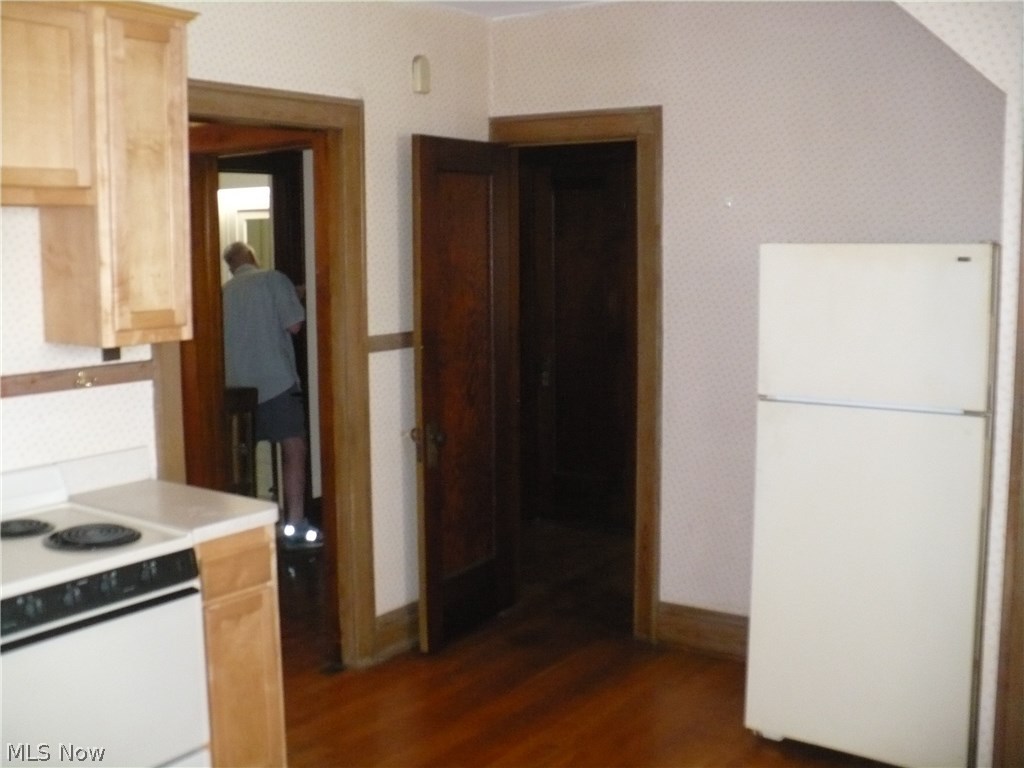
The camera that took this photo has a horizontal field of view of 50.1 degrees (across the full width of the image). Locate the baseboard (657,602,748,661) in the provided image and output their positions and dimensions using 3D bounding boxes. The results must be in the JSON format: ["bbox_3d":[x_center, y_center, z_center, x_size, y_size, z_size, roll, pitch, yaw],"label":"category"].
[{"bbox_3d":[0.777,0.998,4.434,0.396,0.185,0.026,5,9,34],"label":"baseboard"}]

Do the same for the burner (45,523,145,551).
[{"bbox_3d":[-1.039,0.375,2.722,0.226,0.022,0.226,0,7,0],"label":"burner"}]

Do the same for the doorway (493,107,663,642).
[{"bbox_3d":[0.255,-0.033,4.643,0.820,2.185,0.040,5,9,34],"label":"doorway"}]

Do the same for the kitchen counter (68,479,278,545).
[{"bbox_3d":[-0.972,0.353,3.119,0.602,0.046,0.302,5,9,34],"label":"kitchen counter"}]

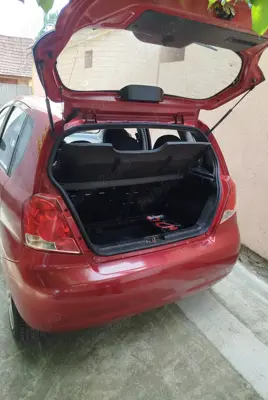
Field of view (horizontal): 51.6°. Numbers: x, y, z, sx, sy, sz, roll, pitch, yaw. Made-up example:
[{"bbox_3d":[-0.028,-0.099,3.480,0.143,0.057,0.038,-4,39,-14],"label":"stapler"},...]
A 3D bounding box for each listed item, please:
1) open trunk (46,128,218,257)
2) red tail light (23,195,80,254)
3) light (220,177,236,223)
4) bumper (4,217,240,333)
[{"bbox_3d":[0.015,-0.119,1.790,1.091,0.682,0.616,-6,14,-21],"label":"open trunk"},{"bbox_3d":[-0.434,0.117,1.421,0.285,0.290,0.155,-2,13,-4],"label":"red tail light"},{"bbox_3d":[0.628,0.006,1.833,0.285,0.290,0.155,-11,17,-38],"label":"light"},{"bbox_3d":[0.102,0.370,1.697,1.610,0.455,0.400,-6,14,-21],"label":"bumper"}]

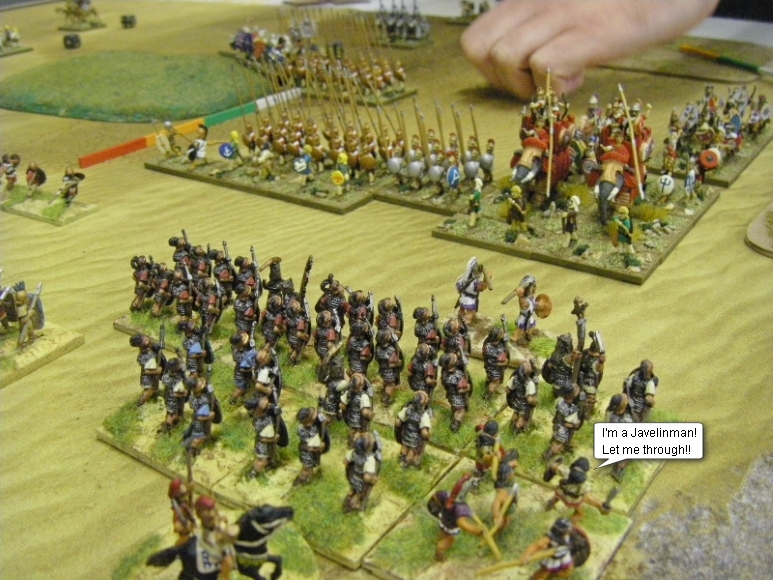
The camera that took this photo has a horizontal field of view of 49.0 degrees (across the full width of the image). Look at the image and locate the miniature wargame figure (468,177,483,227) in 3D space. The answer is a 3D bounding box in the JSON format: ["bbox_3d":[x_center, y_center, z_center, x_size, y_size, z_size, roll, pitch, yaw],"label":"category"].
[{"bbox_3d":[0.034,-0.033,0.320,0.006,0.018,0.006,-19,31,-31],"label":"miniature wargame figure"}]

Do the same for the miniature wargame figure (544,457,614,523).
[{"bbox_3d":[0.040,0.041,0.175,0.013,0.015,0.010,13,30,26],"label":"miniature wargame figure"}]

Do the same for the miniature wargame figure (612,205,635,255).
[{"bbox_3d":[0.081,-0.020,0.292,0.007,0.016,0.006,11,30,24],"label":"miniature wargame figure"}]

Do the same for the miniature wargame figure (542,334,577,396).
[{"bbox_3d":[0.041,0.019,0.204,0.009,0.019,0.009,13,31,27],"label":"miniature wargame figure"}]

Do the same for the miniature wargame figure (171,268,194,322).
[{"bbox_3d":[-0.060,0.002,0.249,0.007,0.018,0.007,16,33,32],"label":"miniature wargame figure"}]

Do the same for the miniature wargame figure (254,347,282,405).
[{"bbox_3d":[-0.029,0.023,0.211,0.009,0.018,0.008,17,33,33],"label":"miniature wargame figure"}]

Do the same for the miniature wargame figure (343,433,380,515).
[{"bbox_3d":[-0.005,0.037,0.176,0.008,0.018,0.008,16,33,32],"label":"miniature wargame figure"}]

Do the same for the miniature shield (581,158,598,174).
[{"bbox_3d":[0.085,-0.052,0.357,0.006,0.006,0.002,15,31,30],"label":"miniature shield"}]

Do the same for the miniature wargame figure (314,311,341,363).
[{"bbox_3d":[-0.016,0.014,0.229,0.008,0.018,0.007,10,29,22],"label":"miniature wargame figure"}]

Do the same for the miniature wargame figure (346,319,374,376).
[{"bbox_3d":[-0.006,0.016,0.221,0.008,0.020,0.008,17,32,32],"label":"miniature wargame figure"}]

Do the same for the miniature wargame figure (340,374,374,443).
[{"bbox_3d":[-0.007,0.027,0.197,0.008,0.018,0.008,16,33,32],"label":"miniature wargame figure"}]

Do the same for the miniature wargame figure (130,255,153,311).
[{"bbox_3d":[-0.075,-0.003,0.261,0.007,0.020,0.008,17,32,32],"label":"miniature wargame figure"}]

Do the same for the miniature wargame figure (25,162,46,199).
[{"bbox_3d":[-0.152,-0.048,0.367,0.007,0.014,0.007,11,29,25],"label":"miniature wargame figure"}]

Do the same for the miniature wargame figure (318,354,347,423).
[{"bbox_3d":[-0.013,0.023,0.206,0.008,0.020,0.008,17,32,32],"label":"miniature wargame figure"}]

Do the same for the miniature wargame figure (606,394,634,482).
[{"bbox_3d":[0.051,0.032,0.185,0.008,0.020,0.009,17,32,33],"label":"miniature wargame figure"}]

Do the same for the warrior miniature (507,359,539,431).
[{"bbox_3d":[0.032,0.025,0.201,0.007,0.019,0.006,14,31,30],"label":"warrior miniature"}]

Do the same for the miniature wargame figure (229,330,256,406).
[{"bbox_3d":[-0.037,0.020,0.217,0.008,0.020,0.009,17,32,33],"label":"miniature wargame figure"}]

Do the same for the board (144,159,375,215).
[{"bbox_3d":[-0.060,-0.049,0.381,0.120,0.003,0.021,16,32,32],"label":"board"}]

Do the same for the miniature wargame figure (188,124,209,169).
[{"bbox_3d":[-0.088,-0.067,0.396,0.008,0.018,0.006,-16,29,-25],"label":"miniature wargame figure"}]

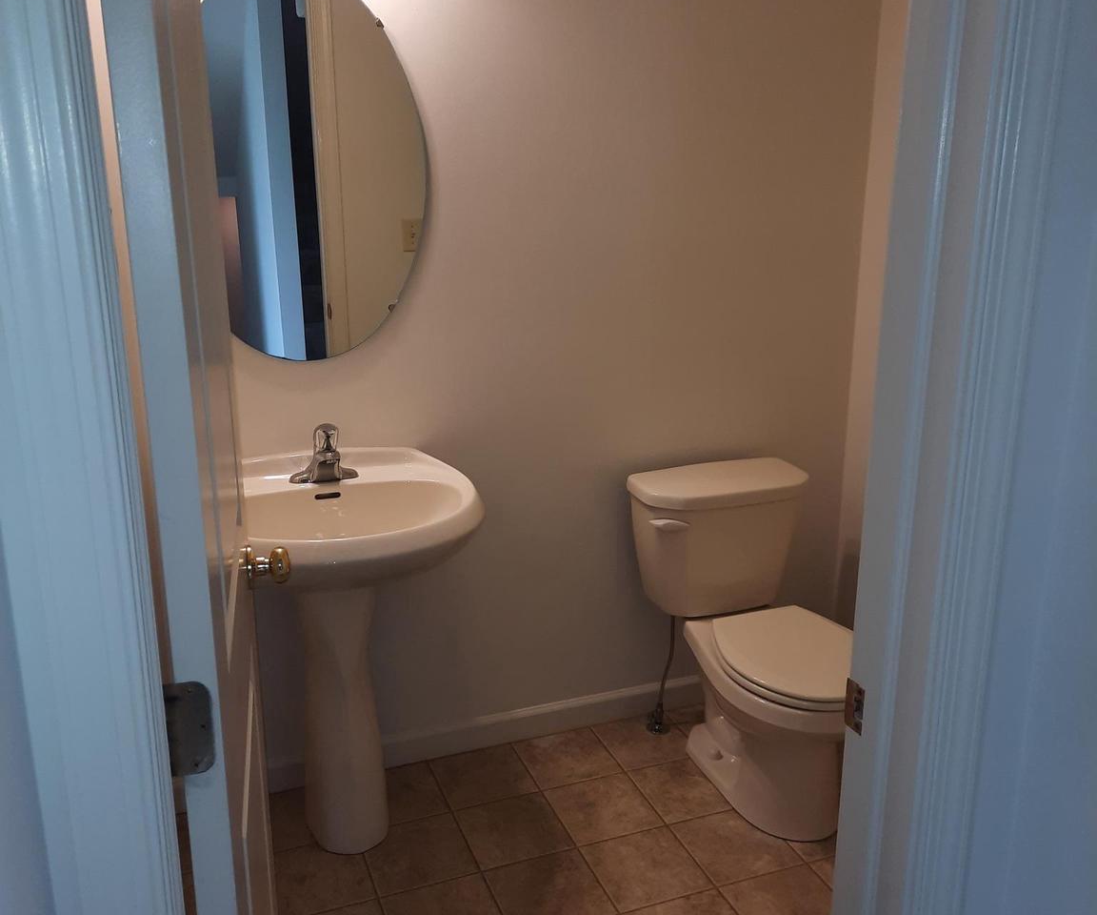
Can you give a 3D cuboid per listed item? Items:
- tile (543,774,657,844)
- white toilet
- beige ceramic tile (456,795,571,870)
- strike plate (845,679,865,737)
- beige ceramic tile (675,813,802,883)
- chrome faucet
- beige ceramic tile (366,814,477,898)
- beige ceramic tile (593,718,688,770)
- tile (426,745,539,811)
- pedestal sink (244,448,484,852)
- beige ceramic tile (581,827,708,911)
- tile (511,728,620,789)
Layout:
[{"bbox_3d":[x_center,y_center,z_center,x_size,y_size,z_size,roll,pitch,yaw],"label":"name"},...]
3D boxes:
[{"bbox_3d":[0.134,0.857,2.566,0.227,0.010,0.227,-6,18,-20],"label":"tile"},{"bbox_3d":[0.532,0.463,2.554,0.455,0.718,0.705,-6,18,-20],"label":"white toilet"},{"bbox_3d":[-0.081,0.880,2.485,0.227,0.010,0.227,-6,18,-20],"label":"beige ceramic tile"},{"bbox_3d":[0.347,0.281,1.189,0.004,0.057,0.029,-6,18,-20],"label":"strike plate"},{"bbox_3d":[0.433,0.896,2.440,0.227,0.010,0.227,-6,18,-20],"label":"beige ceramic tile"},{"bbox_3d":[-0.490,-0.007,2.315,0.153,0.125,0.135,-6,18,-20],"label":"chrome faucet"},{"bbox_3d":[-0.296,0.903,2.405,0.227,0.010,0.227,-6,18,-20],"label":"beige ceramic tile"},{"bbox_3d":[0.263,0.761,2.824,0.225,0.010,0.225,-6,18,-20],"label":"beige ceramic tile"},{"bbox_3d":[-0.164,0.809,2.665,0.225,0.010,0.225,-6,18,-20],"label":"tile"},{"bbox_3d":[-0.448,0.469,2.294,0.602,0.855,0.500,-6,18,-20],"label":"pedestal sink"},{"bbox_3d":[0.215,0.908,2.337,0.225,0.010,0.225,-6,18,-20],"label":"beige ceramic tile"},{"bbox_3d":[0.051,0.794,2.772,0.227,0.010,0.227,-6,18,-20],"label":"tile"}]

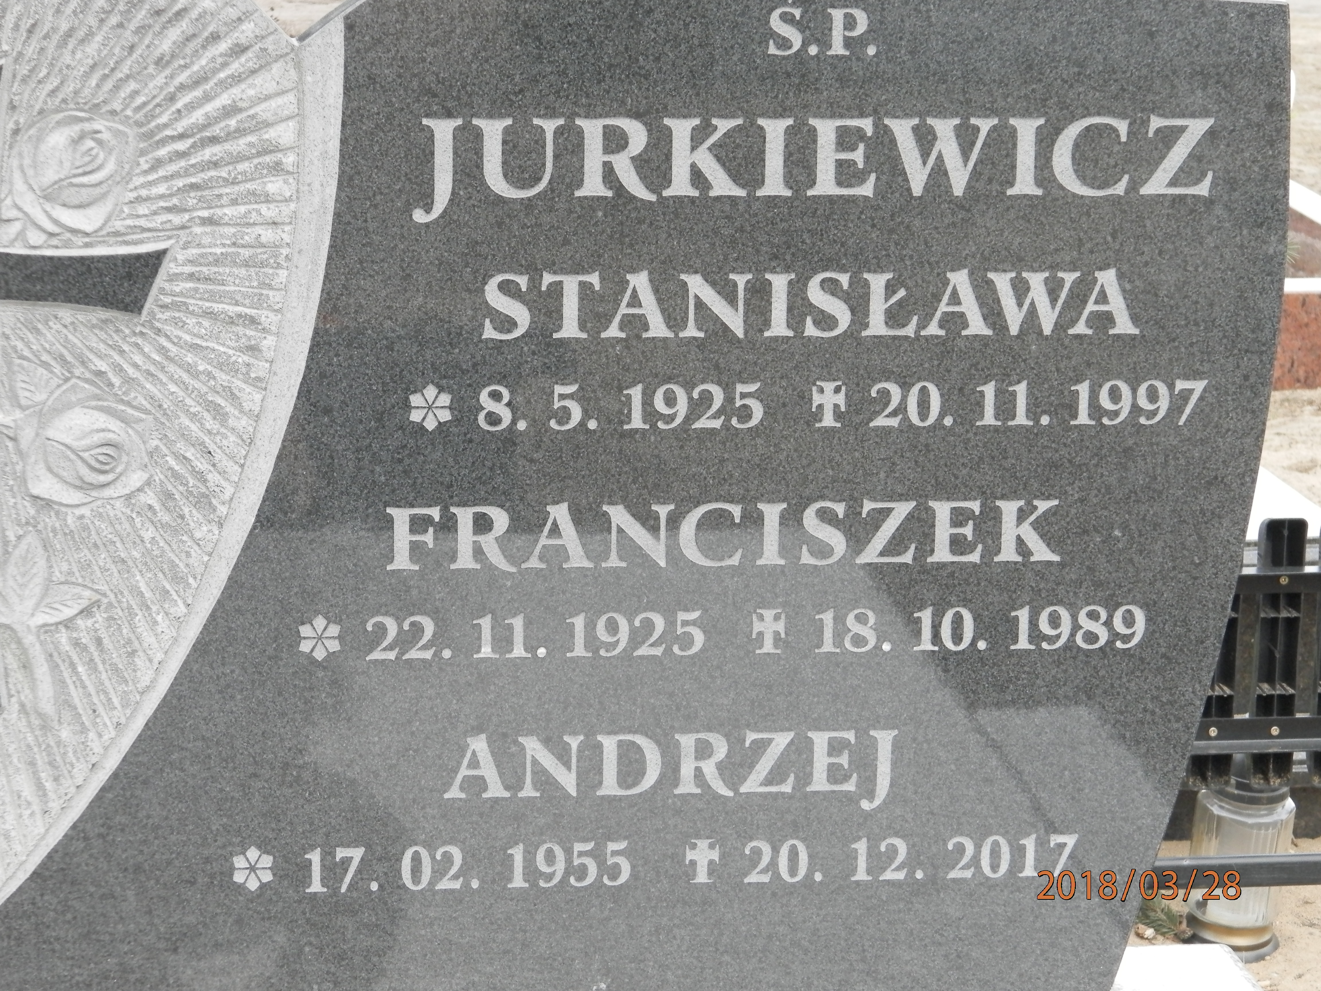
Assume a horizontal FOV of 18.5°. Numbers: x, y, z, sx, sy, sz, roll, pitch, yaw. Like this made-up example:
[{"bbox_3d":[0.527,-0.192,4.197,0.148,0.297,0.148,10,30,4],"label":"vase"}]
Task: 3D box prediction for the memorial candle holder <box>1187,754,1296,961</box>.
[{"bbox_3d":[0.569,0.336,3.939,0.098,0.218,0.098,4,17,0],"label":"memorial candle holder"}]

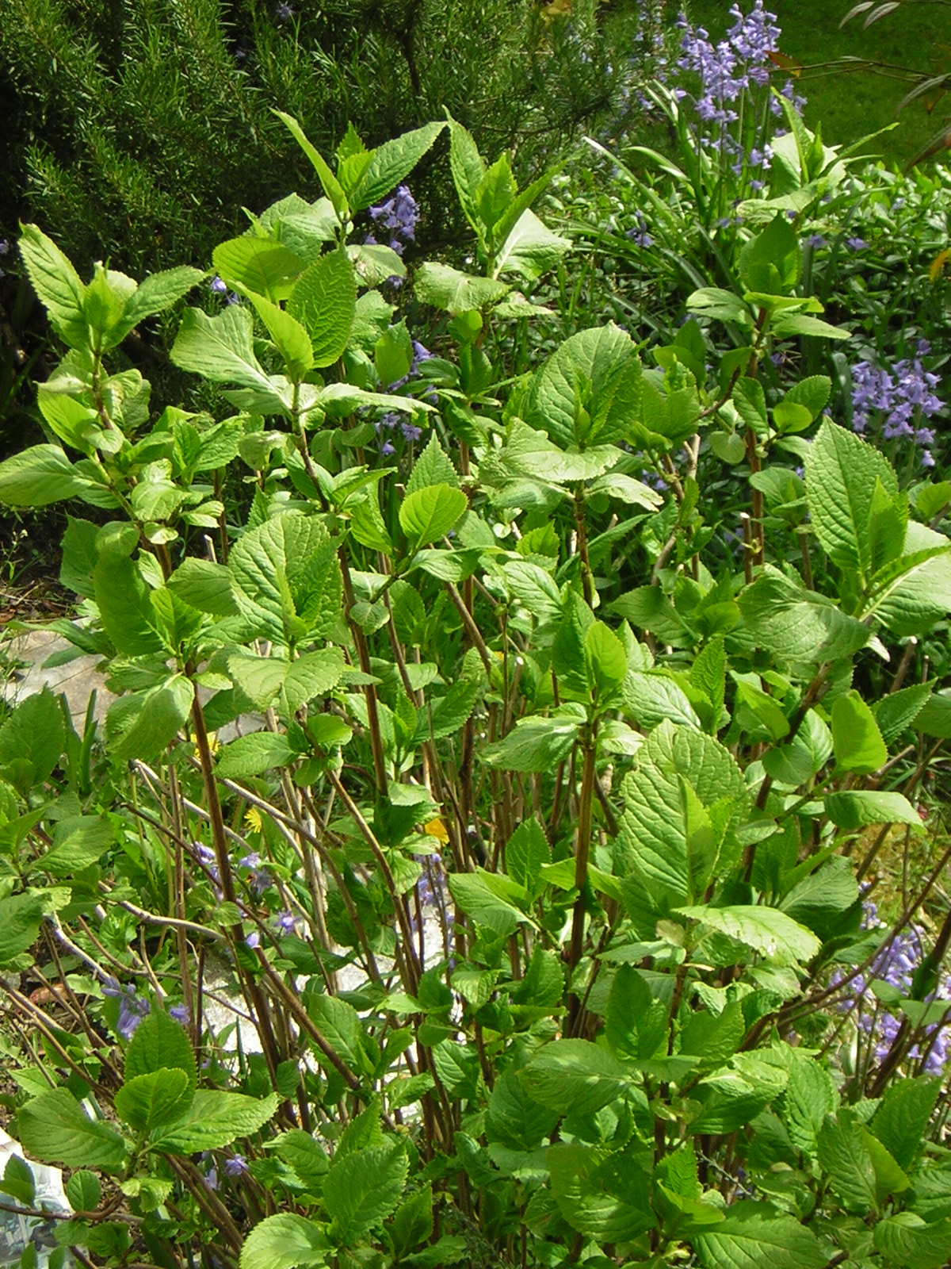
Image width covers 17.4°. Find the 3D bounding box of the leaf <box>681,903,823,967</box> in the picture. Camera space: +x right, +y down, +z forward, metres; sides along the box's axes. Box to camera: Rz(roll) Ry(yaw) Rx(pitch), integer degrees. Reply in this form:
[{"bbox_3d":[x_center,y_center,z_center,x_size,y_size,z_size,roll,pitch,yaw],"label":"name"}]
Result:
[{"bbox_3d":[0.177,0.193,2.000,0.098,0.020,0.052,24,33,23],"label":"leaf"}]

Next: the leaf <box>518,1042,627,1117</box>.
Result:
[{"bbox_3d":[0.071,0.320,2.250,0.082,0.020,0.060,3,48,-13],"label":"leaf"}]

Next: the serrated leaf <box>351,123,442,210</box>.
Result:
[{"bbox_3d":[-0.059,-0.358,2.380,0.098,0.014,0.050,-45,41,-3],"label":"serrated leaf"}]

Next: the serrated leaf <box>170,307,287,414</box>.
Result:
[{"bbox_3d":[-0.179,-0.208,2.361,0.123,0.026,0.070,41,63,21],"label":"serrated leaf"}]

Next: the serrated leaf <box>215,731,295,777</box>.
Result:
[{"bbox_3d":[-0.172,0.092,2.422,0.064,0.018,0.038,-14,44,1],"label":"serrated leaf"}]

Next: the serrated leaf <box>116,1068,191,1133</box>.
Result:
[{"bbox_3d":[-0.240,0.342,2.300,0.051,0.057,0.018,19,14,-5],"label":"serrated leaf"}]

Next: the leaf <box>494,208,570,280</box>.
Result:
[{"bbox_3d":[0.036,-0.308,2.496,0.074,0.026,0.060,-33,60,-22],"label":"leaf"}]

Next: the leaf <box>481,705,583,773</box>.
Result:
[{"bbox_3d":[0.041,0.080,2.277,0.079,0.024,0.051,-19,49,-1],"label":"leaf"}]

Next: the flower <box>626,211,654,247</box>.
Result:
[{"bbox_3d":[0.167,-0.410,3.150,0.028,0.036,0.026,0,30,0],"label":"flower"}]

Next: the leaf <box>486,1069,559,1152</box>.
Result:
[{"bbox_3d":[0.033,0.345,2.280,0.055,0.018,0.071,-7,61,-2],"label":"leaf"}]

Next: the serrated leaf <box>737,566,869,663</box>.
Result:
[{"bbox_3d":[0.220,-0.013,2.100,0.088,0.024,0.072,-3,51,1],"label":"serrated leaf"}]

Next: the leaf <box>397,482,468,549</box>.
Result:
[{"bbox_3d":[-0.034,-0.093,2.420,0.045,0.056,0.017,29,10,-6],"label":"leaf"}]

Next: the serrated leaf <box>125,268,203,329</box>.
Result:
[{"bbox_3d":[-0.252,-0.265,2.430,0.088,0.020,0.051,-37,37,3],"label":"serrated leaf"}]

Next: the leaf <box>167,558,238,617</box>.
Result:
[{"bbox_3d":[-0.192,-0.034,2.250,0.066,0.012,0.044,8,59,-2],"label":"leaf"}]

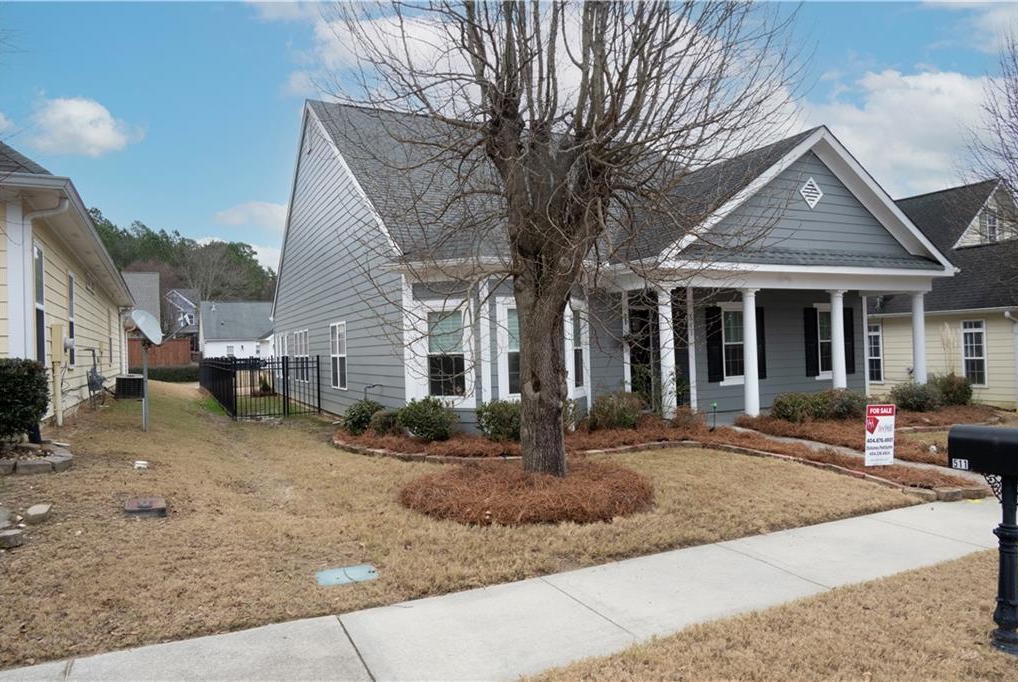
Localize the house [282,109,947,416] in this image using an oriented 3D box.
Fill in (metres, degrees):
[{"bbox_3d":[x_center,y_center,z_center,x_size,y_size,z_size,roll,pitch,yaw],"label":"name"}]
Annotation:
[{"bbox_3d":[0.064,-2.498,20.243,11.700,8.450,19.050,-1,-1,-26],"label":"house"}]

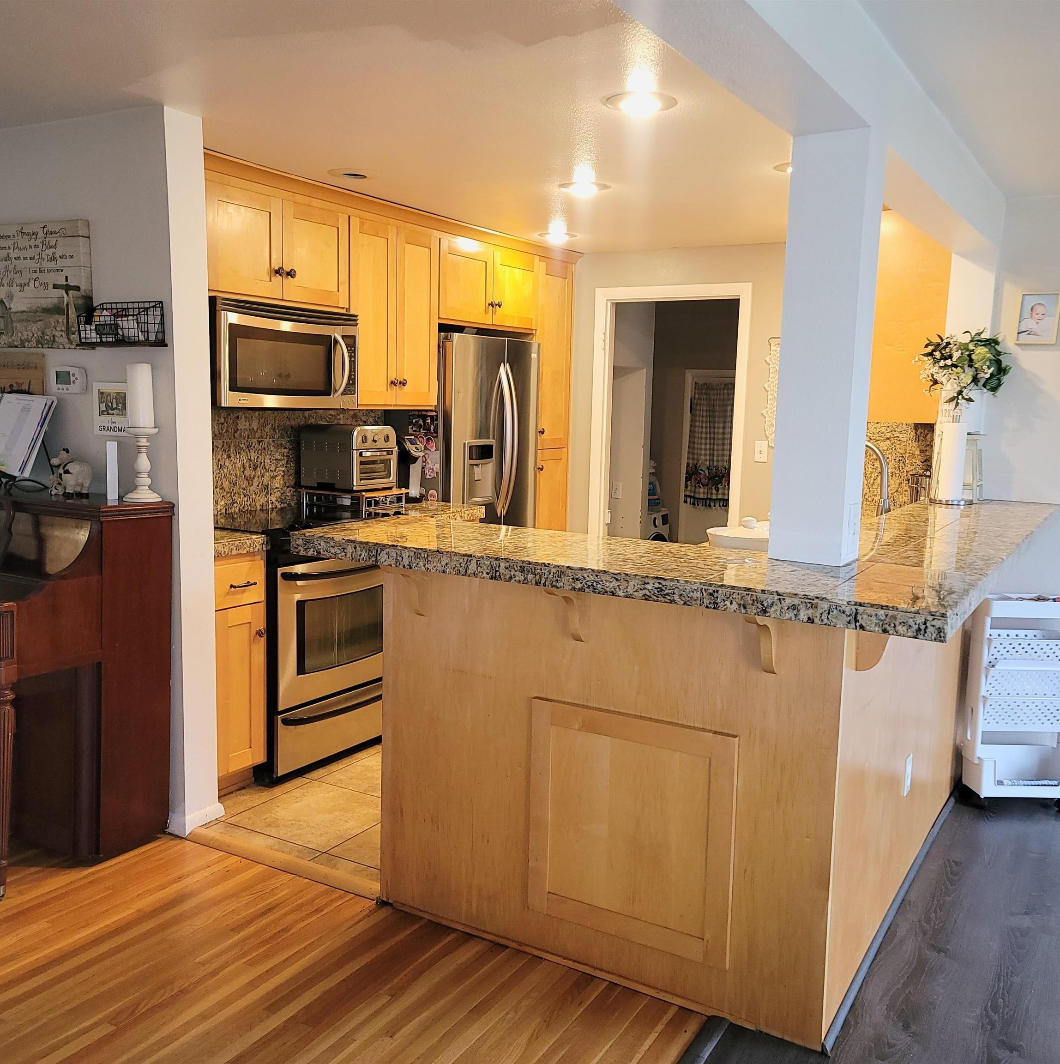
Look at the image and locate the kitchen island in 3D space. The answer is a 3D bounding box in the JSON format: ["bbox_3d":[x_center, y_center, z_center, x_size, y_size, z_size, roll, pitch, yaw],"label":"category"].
[{"bbox_3d":[0.640,0.495,3.142,1.508,1.096,2.435,6,8,30],"label":"kitchen island"}]

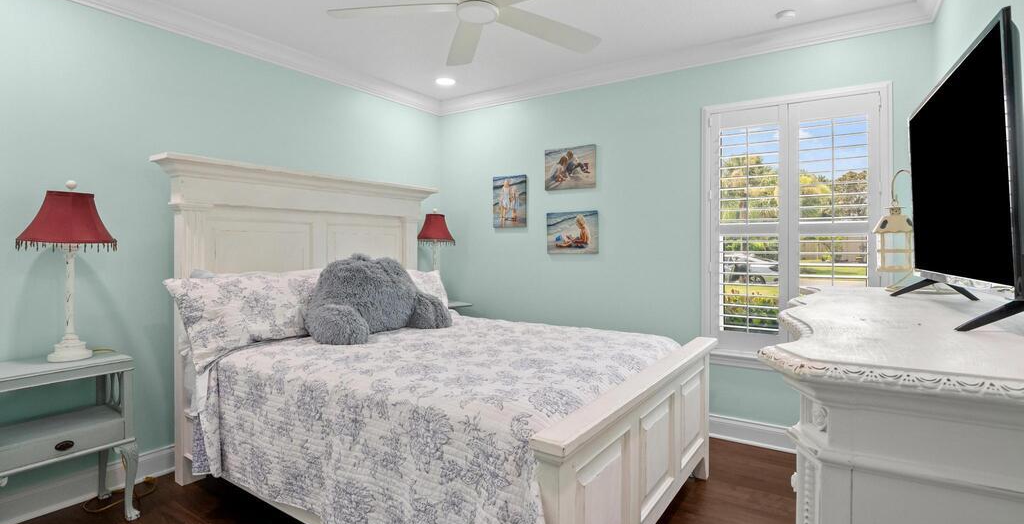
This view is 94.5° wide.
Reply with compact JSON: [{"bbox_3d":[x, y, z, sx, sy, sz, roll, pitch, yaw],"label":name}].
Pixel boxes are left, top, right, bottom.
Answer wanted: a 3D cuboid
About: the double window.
[{"bbox_3d":[1.573,-0.175,2.743,0.892,1.527,0.070,2,3,34],"label":"double window"}]

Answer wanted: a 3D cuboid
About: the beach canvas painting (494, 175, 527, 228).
[{"bbox_3d":[-0.017,-0.480,3.800,0.317,0.410,0.028,2,3,34],"label":"beach canvas painting"}]

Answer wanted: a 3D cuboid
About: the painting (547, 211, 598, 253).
[{"bbox_3d":[0.445,-0.215,3.500,0.410,0.308,0.028,2,3,34],"label":"painting"}]

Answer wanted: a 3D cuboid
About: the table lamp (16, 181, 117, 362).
[{"bbox_3d":[-1.911,0.037,2.044,0.310,0.765,0.310,2,3,34],"label":"table lamp"}]

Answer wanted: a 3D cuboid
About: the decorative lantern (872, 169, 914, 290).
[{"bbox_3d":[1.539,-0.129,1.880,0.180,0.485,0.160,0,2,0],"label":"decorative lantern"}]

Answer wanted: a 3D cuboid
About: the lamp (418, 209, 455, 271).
[{"bbox_3d":[-0.632,-0.051,3.934,0.310,0.770,0.310,0,2,0],"label":"lamp"}]

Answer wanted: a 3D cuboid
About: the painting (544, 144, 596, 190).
[{"bbox_3d":[0.427,-0.689,3.489,0.410,0.308,0.028,2,3,34],"label":"painting"}]

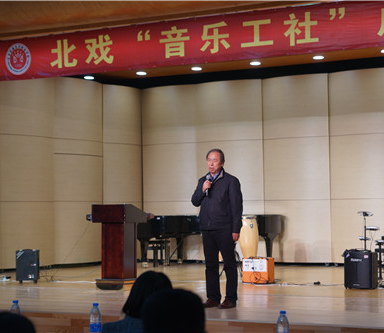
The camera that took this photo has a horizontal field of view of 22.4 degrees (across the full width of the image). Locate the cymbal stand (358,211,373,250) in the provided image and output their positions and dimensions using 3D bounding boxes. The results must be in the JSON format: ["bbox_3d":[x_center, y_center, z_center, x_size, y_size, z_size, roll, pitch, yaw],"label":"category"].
[{"bbox_3d":[2.647,1.204,14.800,0.250,1.060,0.260,-1,-3,14],"label":"cymbal stand"}]

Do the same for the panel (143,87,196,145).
[{"bbox_3d":[-0.477,-1.055,19.941,1.330,1.161,0.120,-2,-3,31],"label":"panel"}]

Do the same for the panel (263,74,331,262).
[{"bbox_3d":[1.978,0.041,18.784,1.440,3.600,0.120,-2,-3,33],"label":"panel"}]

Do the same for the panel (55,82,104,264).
[{"bbox_3d":[-2.178,0.109,18.829,0.130,3.558,1.380,-2,-3,35],"label":"panel"}]

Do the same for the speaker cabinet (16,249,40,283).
[{"bbox_3d":[-2.449,1.488,14.482,0.305,0.505,0.270,0,-3,-3],"label":"speaker cabinet"}]

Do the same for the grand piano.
[{"bbox_3d":[0.356,1.431,18.580,2.420,0.990,1.520,-2,-3,30],"label":"grand piano"}]

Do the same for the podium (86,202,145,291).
[{"bbox_3d":[-1.022,1.108,13.575,0.540,1.160,0.530,-2,-3,31],"label":"podium"}]

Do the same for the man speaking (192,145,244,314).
[{"bbox_3d":[0.270,0.680,10.796,0.520,1.745,0.370,-2,-3,33],"label":"man speaking"}]

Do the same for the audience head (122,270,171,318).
[{"bbox_3d":[-0.223,0.638,4.850,0.225,0.240,0.245,-2,-3,28],"label":"audience head"}]

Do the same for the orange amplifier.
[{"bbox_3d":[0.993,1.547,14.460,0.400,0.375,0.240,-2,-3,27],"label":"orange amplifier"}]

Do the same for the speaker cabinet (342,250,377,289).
[{"bbox_3d":[2.292,1.391,13.183,0.380,0.505,0.340,-2,-3,24],"label":"speaker cabinet"}]

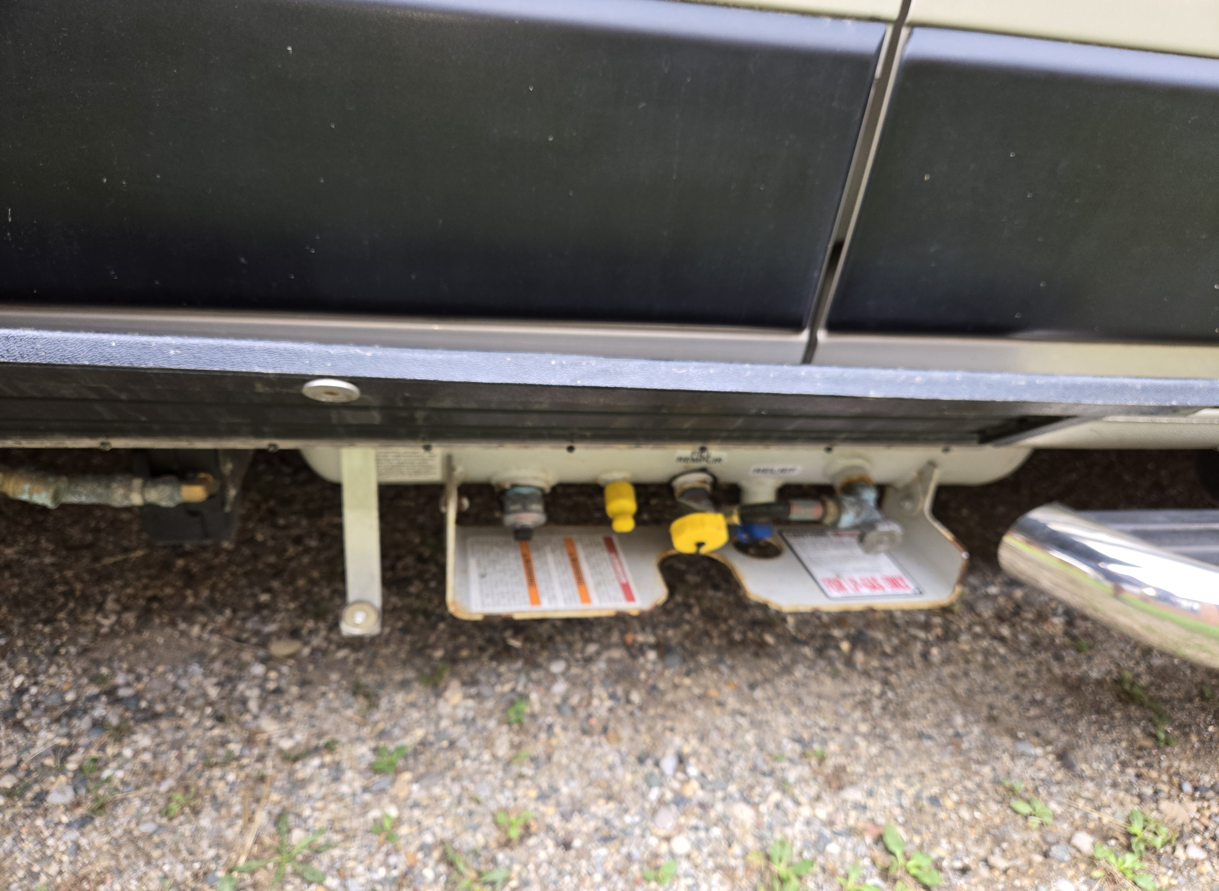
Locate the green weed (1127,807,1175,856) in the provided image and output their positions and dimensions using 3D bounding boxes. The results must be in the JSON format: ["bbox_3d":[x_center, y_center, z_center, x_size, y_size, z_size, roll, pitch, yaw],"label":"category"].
[{"bbox_3d":[0.615,0.439,0.922,0.049,0.025,0.050,6,31,0],"label":"green weed"}]

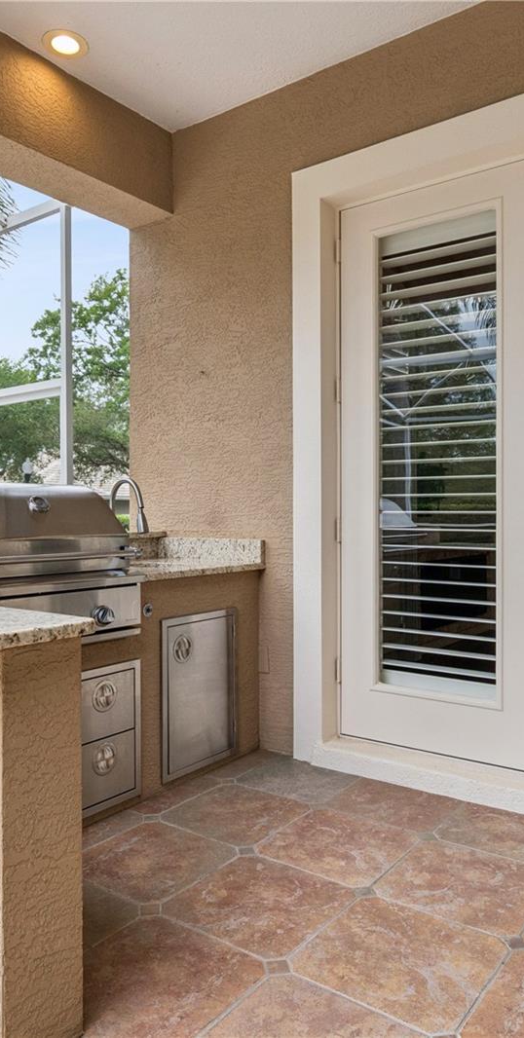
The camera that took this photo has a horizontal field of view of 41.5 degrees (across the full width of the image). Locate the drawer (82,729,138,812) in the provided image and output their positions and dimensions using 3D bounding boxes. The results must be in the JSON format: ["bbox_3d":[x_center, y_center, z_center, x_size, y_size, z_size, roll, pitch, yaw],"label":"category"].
[{"bbox_3d":[-0.747,0.941,2.680,0.429,0.242,0.313,0,0,35],"label":"drawer"}]

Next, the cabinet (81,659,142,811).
[{"bbox_3d":[-0.766,0.821,2.693,0.485,0.534,0.384,0,0,35],"label":"cabinet"}]

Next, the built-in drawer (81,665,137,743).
[{"bbox_3d":[-0.747,0.694,2.680,0.429,0.243,0.313,0,0,35],"label":"built-in drawer"}]

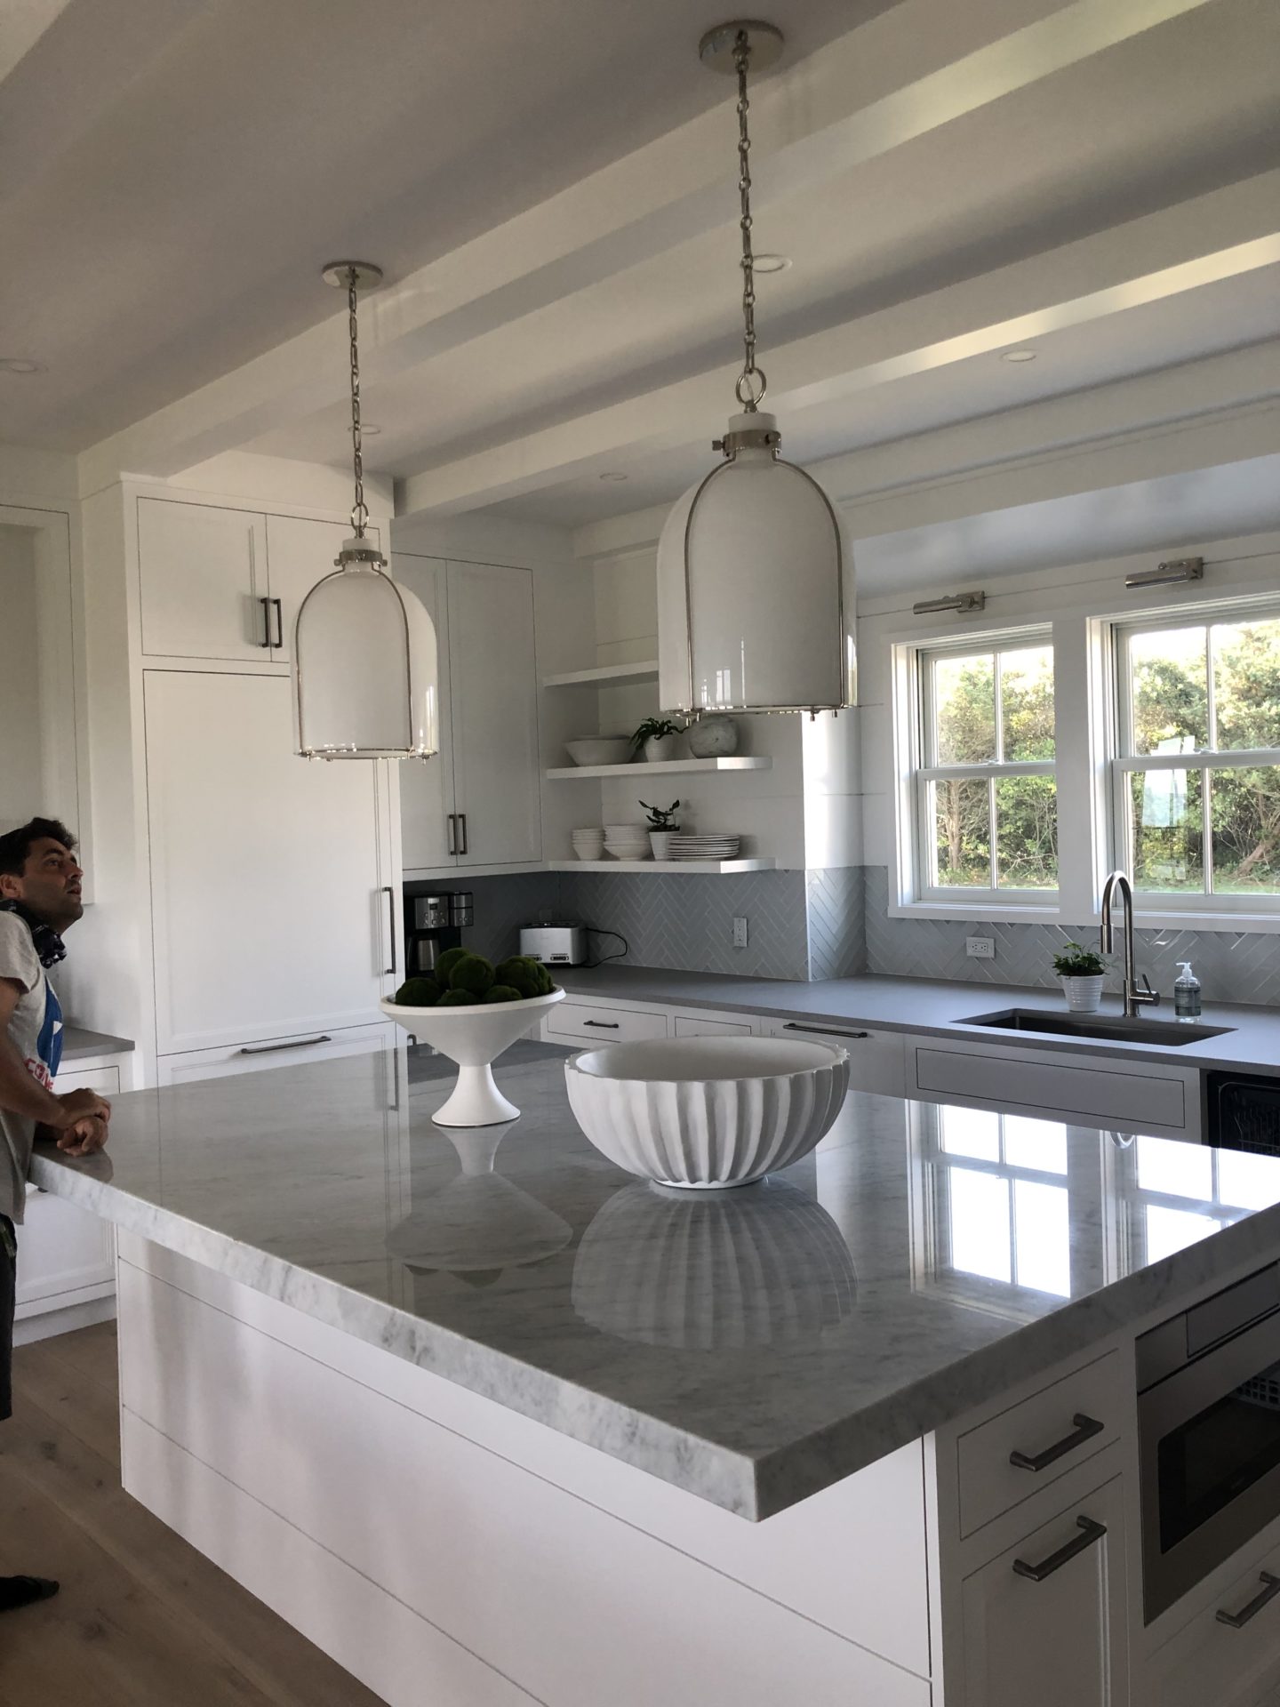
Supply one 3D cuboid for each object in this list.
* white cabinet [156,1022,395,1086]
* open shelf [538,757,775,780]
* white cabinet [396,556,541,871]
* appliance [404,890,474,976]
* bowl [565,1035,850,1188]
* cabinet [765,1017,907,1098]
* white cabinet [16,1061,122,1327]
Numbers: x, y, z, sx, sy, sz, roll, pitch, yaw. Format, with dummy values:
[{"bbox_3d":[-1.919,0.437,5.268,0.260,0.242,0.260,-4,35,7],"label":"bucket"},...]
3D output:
[{"bbox_3d":[-1.449,0.831,5.061,0.912,0.365,0.600,-3,1,-43],"label":"white cabinet"},{"bbox_3d":[0.059,-0.364,5.949,0.320,0.044,1.075,-3,2,-43],"label":"open shelf"},{"bbox_3d":[-0.919,-0.593,5.968,0.917,1.290,0.360,-3,1,-43],"label":"white cabinet"},{"bbox_3d":[-0.912,0.363,5.903,0.300,0.376,0.260,-3,2,-43],"label":"appliance"},{"bbox_3d":[0.117,0.458,2.419,0.500,0.205,0.500,-2,1,0],"label":"bowl"},{"bbox_3d":[0.869,0.952,4.837,0.580,0.780,0.600,-3,2,-43],"label":"cabinet"},{"bbox_3d":[-2.051,1.062,4.538,0.520,0.785,0.590,-3,1,-43],"label":"white cabinet"}]

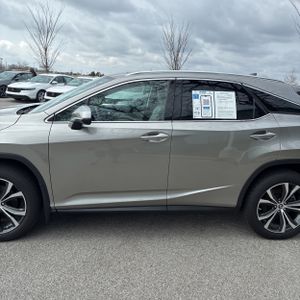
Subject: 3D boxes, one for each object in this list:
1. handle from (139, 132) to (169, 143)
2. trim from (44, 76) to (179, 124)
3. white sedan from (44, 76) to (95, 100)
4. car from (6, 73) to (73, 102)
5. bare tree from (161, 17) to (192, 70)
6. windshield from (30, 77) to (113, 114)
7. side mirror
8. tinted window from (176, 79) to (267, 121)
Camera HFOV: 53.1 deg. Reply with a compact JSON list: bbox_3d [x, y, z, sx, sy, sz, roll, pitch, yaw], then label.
[{"bbox_3d":[0.045,-0.115,2.791,0.255,0.075,0.060,1,13,-6],"label":"handle"},{"bbox_3d":[-0.355,-0.485,2.861,1.230,0.430,0.140,-1,1,-6],"label":"trim"},{"bbox_3d":[-3.214,-3.050,15.828,1.860,1.450,4.900,9,14,24],"label":"white sedan"},{"bbox_3d":[-5.798,-3.534,17.114,1.860,1.450,4.900,8,14,21],"label":"car"},{"bbox_3d":[2.012,-7.552,25.383,2.650,6.721,2.650,0,13,-6],"label":"bare tree"},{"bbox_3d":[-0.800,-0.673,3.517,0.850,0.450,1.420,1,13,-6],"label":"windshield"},{"bbox_3d":[-0.610,-0.272,2.639,0.200,0.210,0.240,1,13,-6],"label":"side mirror"},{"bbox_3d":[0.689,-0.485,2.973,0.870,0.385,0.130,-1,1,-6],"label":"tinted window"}]

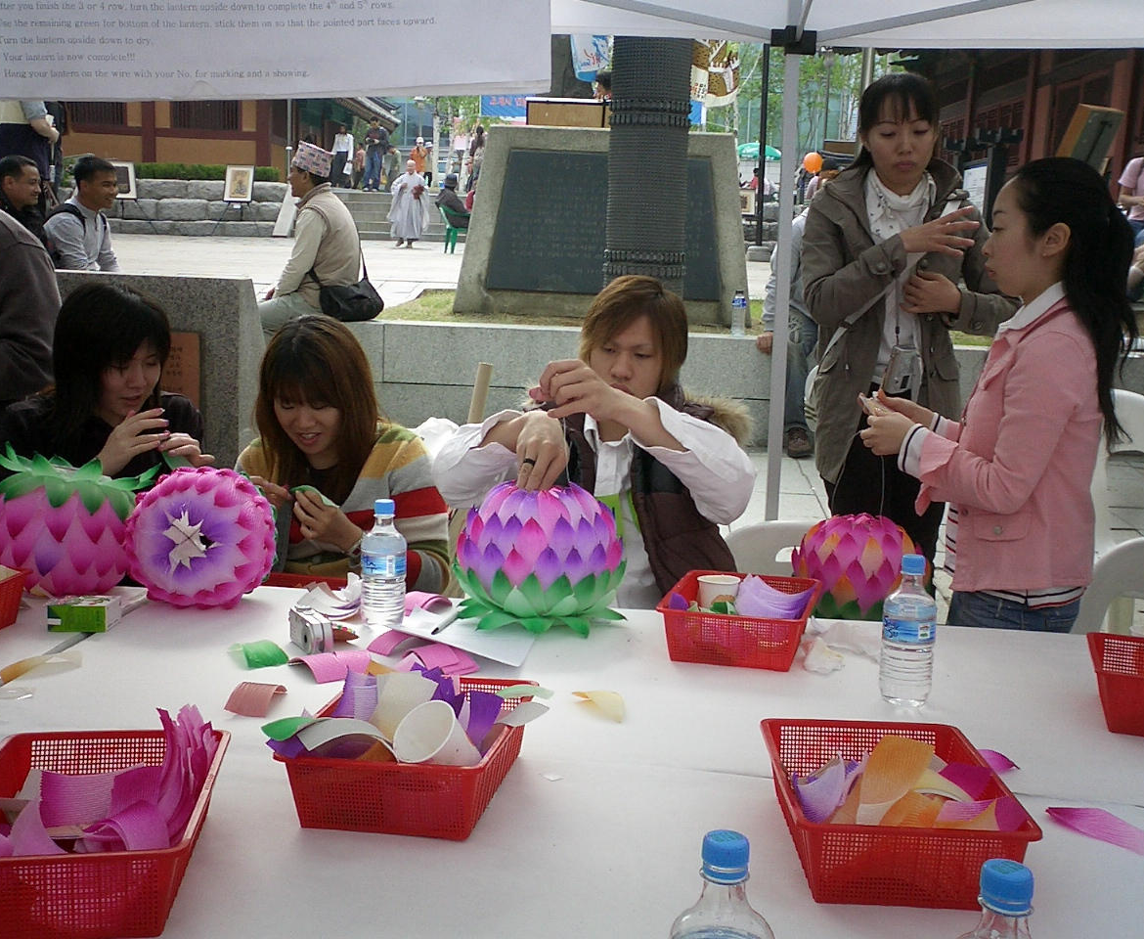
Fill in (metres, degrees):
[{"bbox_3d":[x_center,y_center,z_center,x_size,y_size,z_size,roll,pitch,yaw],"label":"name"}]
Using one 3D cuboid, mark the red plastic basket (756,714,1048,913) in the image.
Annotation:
[{"bbox_3d":[0.310,0.338,1.326,0.218,0.084,0.304,2,7,2],"label":"red plastic basket"}]

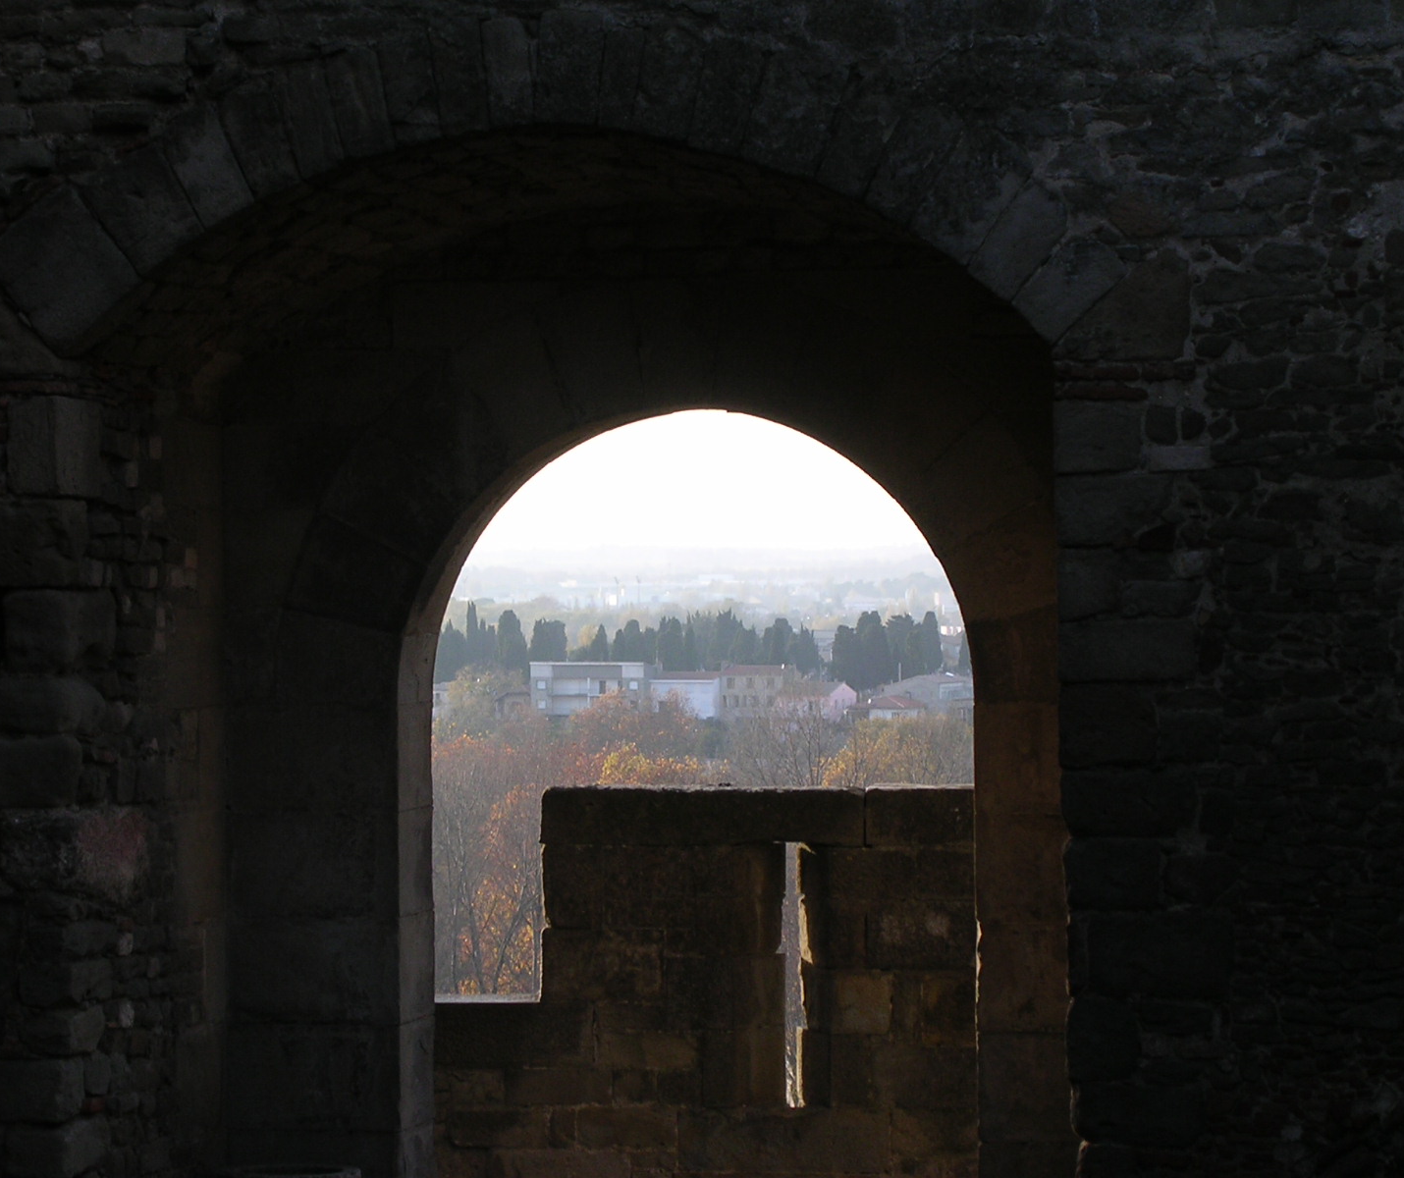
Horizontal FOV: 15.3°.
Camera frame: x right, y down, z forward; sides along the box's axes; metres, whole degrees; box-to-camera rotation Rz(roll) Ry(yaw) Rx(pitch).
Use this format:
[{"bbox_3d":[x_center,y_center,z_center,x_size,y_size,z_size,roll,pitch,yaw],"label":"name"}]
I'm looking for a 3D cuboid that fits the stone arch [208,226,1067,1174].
[{"bbox_3d":[-0.150,0.585,21.500,3.670,4.100,0.700,0,0,11],"label":"stone arch"}]

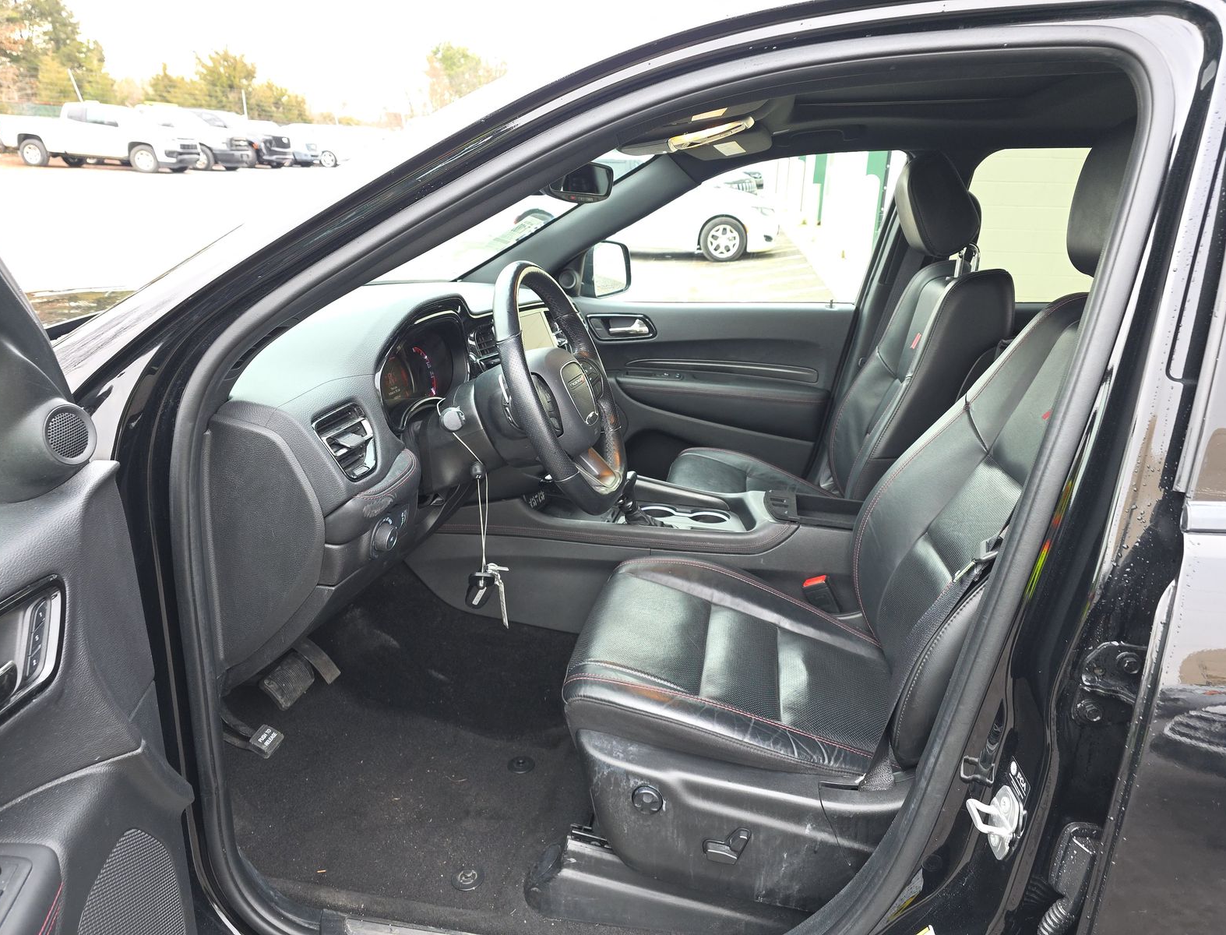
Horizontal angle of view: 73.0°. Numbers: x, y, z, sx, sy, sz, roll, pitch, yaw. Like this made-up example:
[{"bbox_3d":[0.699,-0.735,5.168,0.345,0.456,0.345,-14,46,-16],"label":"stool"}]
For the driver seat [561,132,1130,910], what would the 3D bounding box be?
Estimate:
[{"bbox_3d":[0.365,0.079,1.181,0.825,1.060,0.545,6,21,9],"label":"driver seat"}]

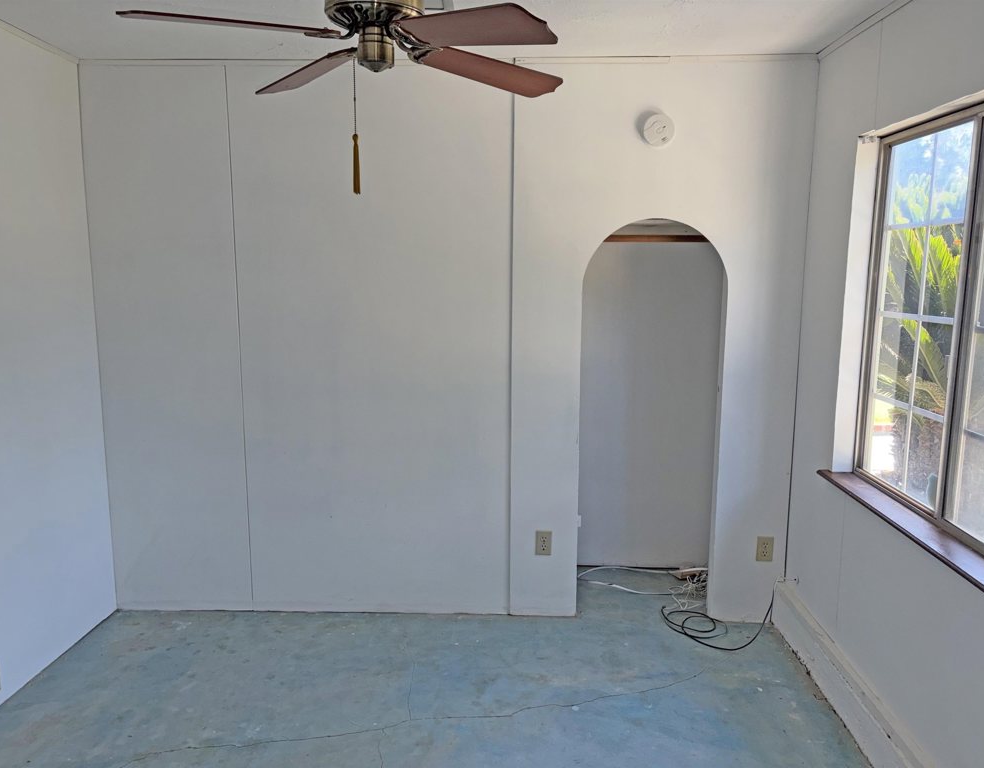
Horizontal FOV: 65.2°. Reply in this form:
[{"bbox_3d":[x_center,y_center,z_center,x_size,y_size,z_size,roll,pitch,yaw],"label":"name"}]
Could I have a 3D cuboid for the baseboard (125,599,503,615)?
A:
[{"bbox_3d":[-0.838,1.043,3.577,1.845,0.050,0.015,1,9,2],"label":"baseboard"}]

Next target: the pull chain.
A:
[{"bbox_3d":[-0.313,-0.590,1.771,0.017,0.300,0.017,1,9,2],"label":"pull chain"}]

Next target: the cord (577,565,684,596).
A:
[{"bbox_3d":[0.714,1.001,3.957,0.550,0.030,0.350,1,9,2],"label":"cord"}]

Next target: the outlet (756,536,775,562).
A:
[{"bbox_3d":[1.224,0.740,3.438,0.072,0.115,0.010,1,9,2],"label":"outlet"}]

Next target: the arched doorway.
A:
[{"bbox_3d":[0.698,0.182,3.438,0.625,1.797,0.110,1,9,2],"label":"arched doorway"}]

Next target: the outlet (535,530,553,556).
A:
[{"bbox_3d":[0.235,0.723,3.479,0.072,0.115,0.010,1,9,2],"label":"outlet"}]

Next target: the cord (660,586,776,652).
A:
[{"bbox_3d":[1.025,1.000,3.427,0.480,0.190,0.420,1,9,2],"label":"cord"}]

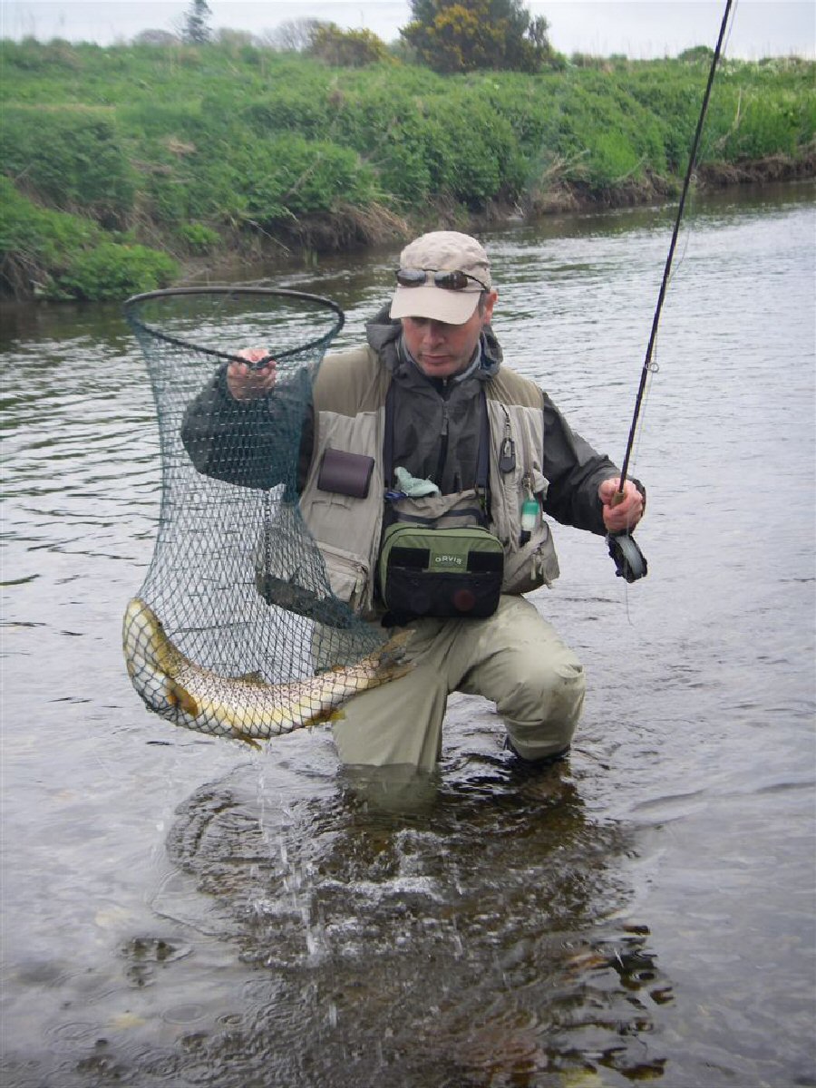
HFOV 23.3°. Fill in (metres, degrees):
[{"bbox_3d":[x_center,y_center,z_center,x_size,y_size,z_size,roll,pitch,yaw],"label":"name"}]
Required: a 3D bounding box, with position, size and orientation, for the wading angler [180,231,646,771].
[{"bbox_3d":[0.010,-0.016,3.608,0.820,1.080,0.780,-2,13,-8],"label":"wading angler"}]

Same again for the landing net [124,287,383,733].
[{"bbox_3d":[-0.250,-0.091,3.242,0.410,0.700,0.430,0,13,0],"label":"landing net"}]

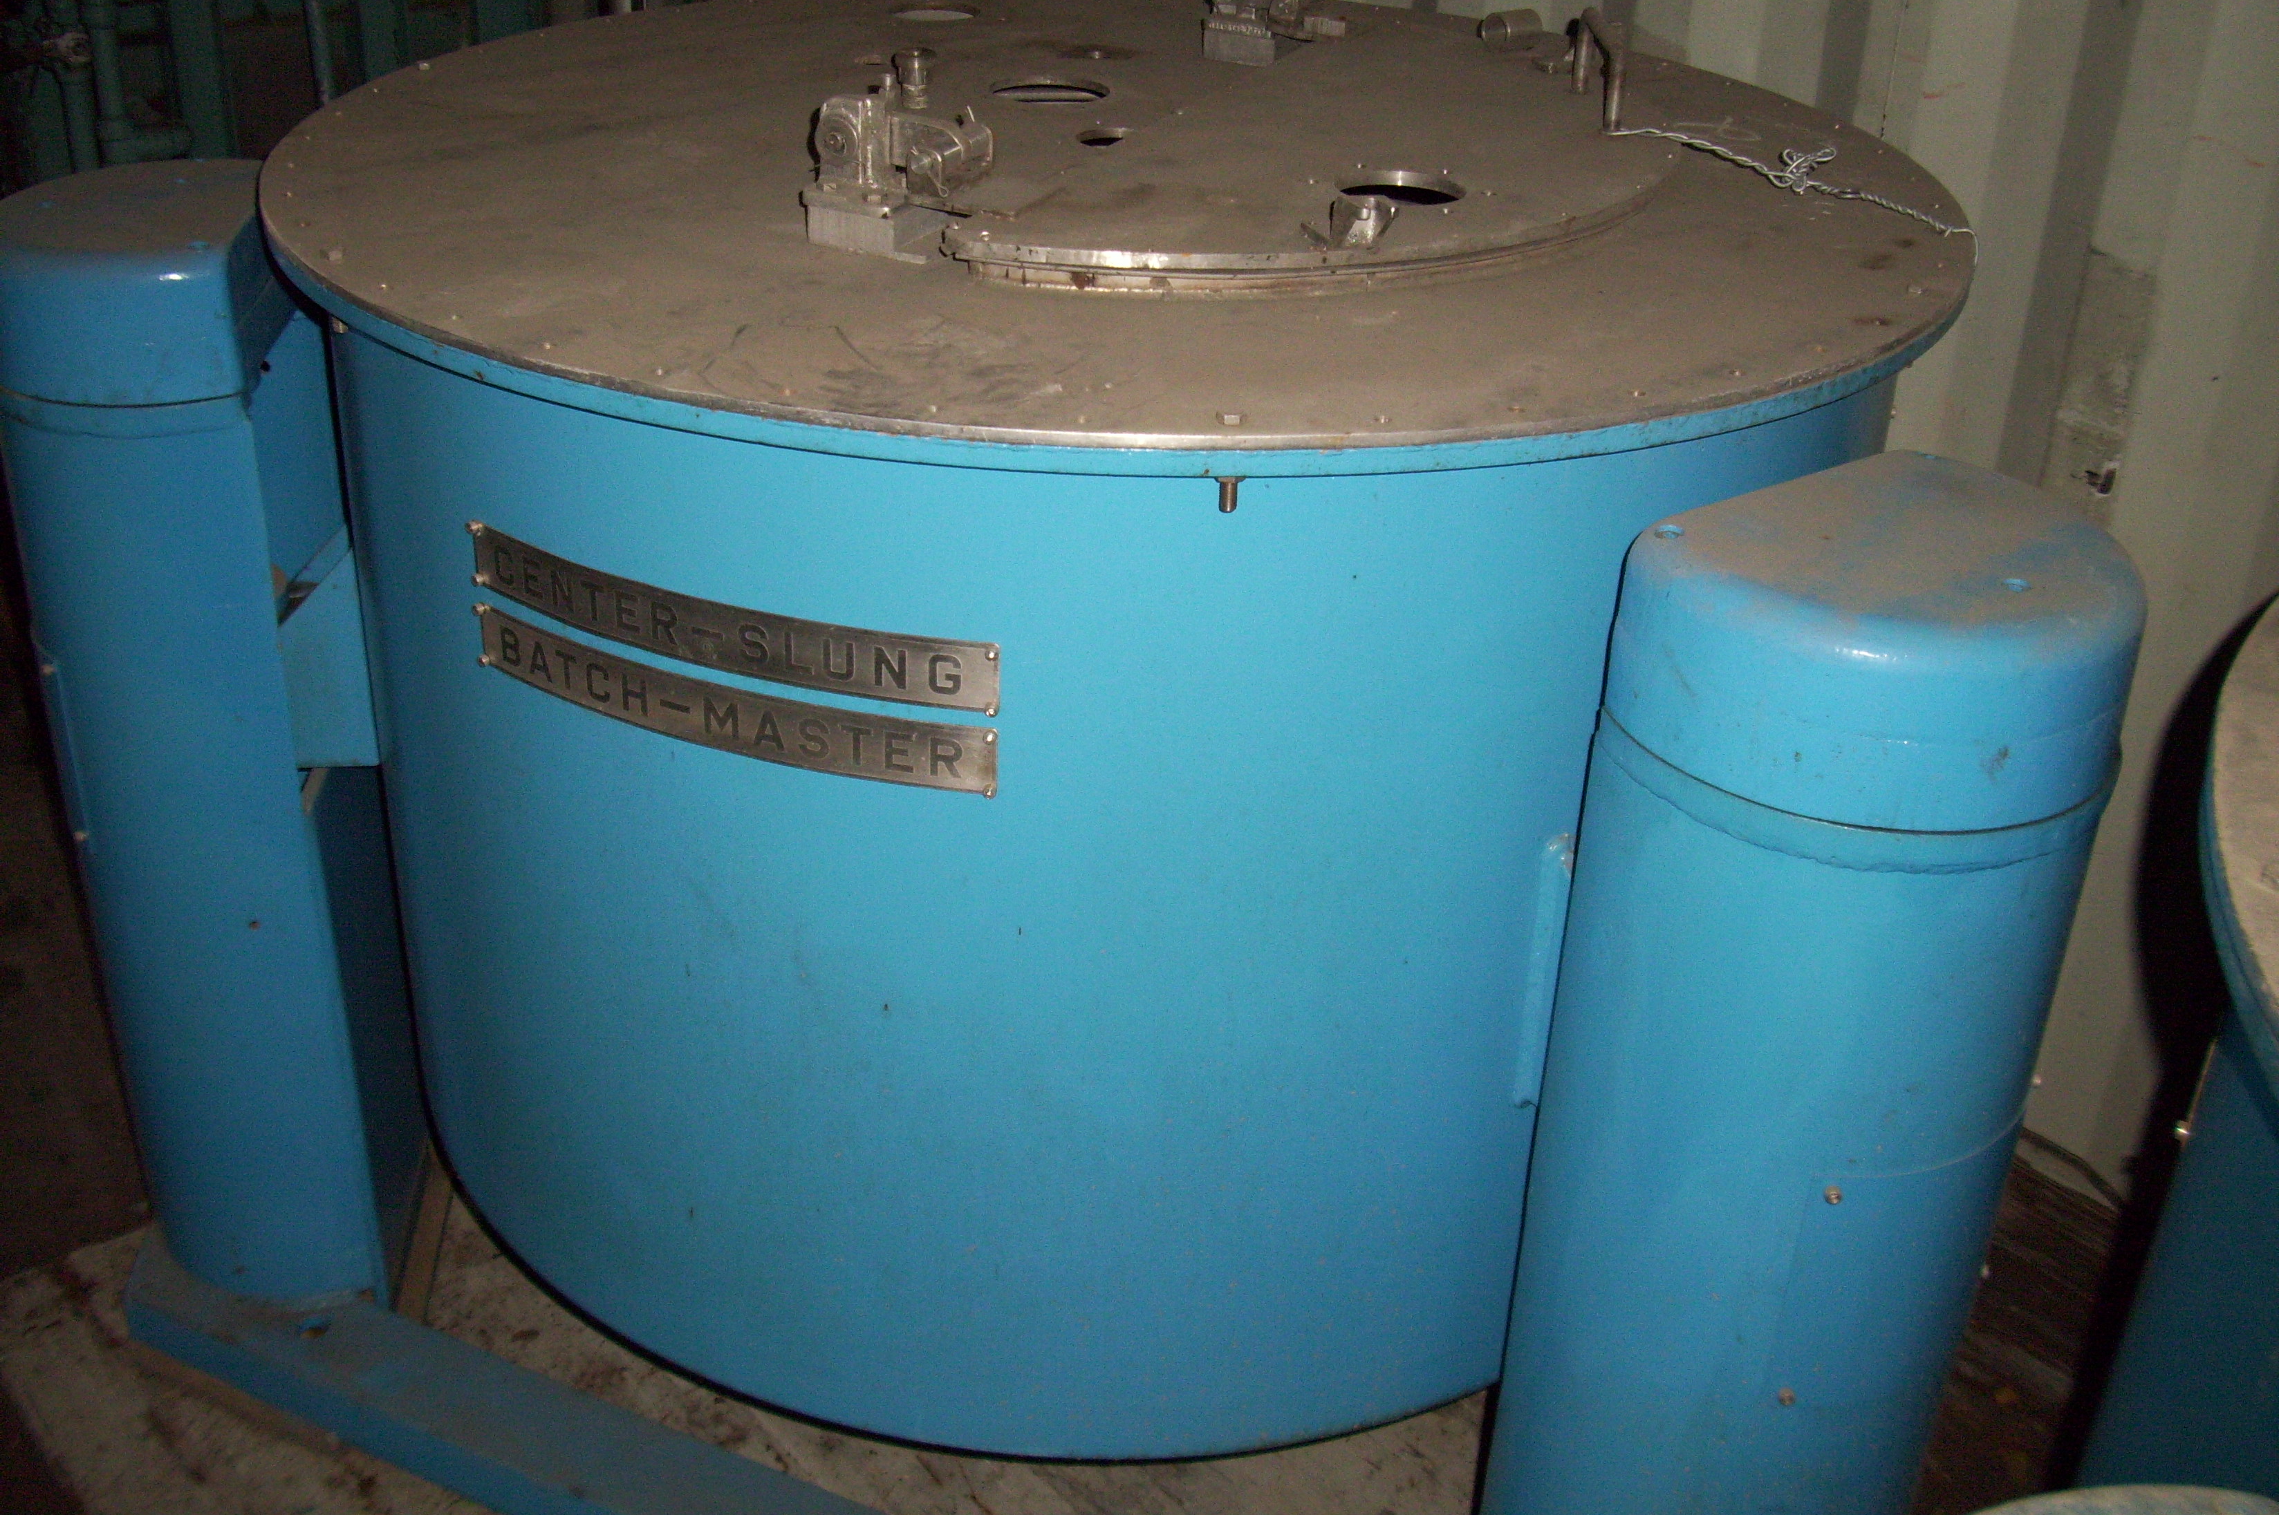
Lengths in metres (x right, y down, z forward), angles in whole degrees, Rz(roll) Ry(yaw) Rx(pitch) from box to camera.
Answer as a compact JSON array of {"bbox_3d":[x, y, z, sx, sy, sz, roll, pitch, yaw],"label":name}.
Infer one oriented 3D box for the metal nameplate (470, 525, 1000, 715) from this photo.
[{"bbox_3d":[-0.259,-0.080,1.333,0.376,0.044,0.031,14,31,19],"label":"metal nameplate"}]

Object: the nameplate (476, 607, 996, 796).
[{"bbox_3d":[-0.261,-0.031,1.361,0.376,0.044,0.031,14,31,19],"label":"nameplate"}]

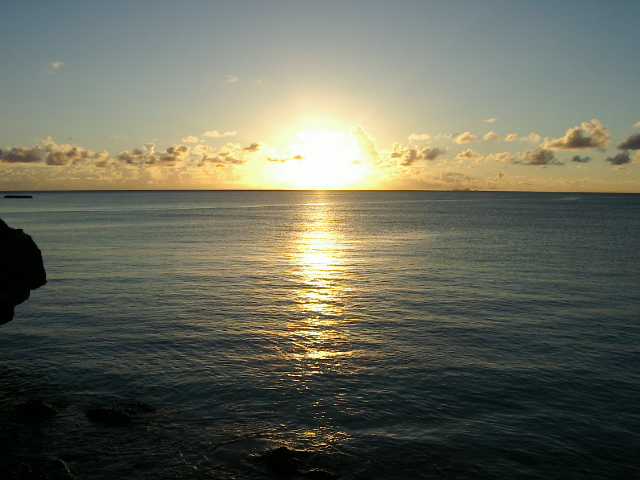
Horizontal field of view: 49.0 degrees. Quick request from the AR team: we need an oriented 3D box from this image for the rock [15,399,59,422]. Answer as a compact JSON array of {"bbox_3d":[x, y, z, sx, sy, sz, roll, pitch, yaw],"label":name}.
[{"bbox_3d":[-3.530,2.120,8.750,0.500,0.230,0.440,0,4,0],"label":"rock"}]

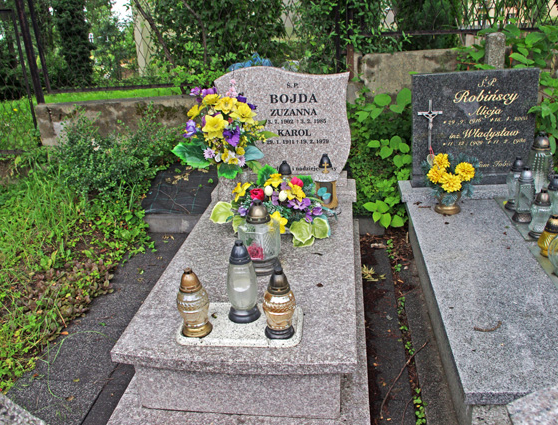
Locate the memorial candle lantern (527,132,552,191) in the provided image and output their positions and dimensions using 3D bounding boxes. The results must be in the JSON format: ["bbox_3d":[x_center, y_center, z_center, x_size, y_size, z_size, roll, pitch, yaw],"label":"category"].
[{"bbox_3d":[1.402,-0.214,2.563,0.128,0.370,0.128,0,23,8],"label":"memorial candle lantern"}]

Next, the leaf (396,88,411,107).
[{"bbox_3d":[0.847,-0.780,3.250,0.115,0.120,0.050,-1,20,9],"label":"leaf"}]

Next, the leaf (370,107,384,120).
[{"bbox_3d":[0.613,-0.619,2.997,0.085,0.055,0.075,0,23,8],"label":"leaf"}]

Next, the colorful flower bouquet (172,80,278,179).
[{"bbox_3d":[-0.311,-0.482,2.790,0.600,0.570,0.420,0,20,8],"label":"colorful flower bouquet"}]

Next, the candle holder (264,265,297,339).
[{"bbox_3d":[-0.004,0.314,1.669,0.110,0.279,0.110,0,23,8],"label":"candle holder"}]

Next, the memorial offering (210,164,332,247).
[{"bbox_3d":[-0.028,-0.035,2.377,0.570,0.290,0.400,0,22,8],"label":"memorial offering"}]

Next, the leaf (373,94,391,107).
[{"bbox_3d":[0.702,-0.759,3.250,0.120,0.080,0.060,-1,20,9],"label":"leaf"}]

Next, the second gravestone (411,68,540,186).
[{"bbox_3d":[1.165,-0.501,2.905,0.725,0.670,0.080,-2,11,3],"label":"second gravestone"}]

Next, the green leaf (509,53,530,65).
[{"bbox_3d":[1.706,-1.092,3.400,0.140,0.085,0.060,-1,20,9],"label":"green leaf"}]

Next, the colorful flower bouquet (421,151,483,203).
[{"bbox_3d":[0.912,-0.186,2.559,0.290,0.260,0.230,0,23,8],"label":"colorful flower bouquet"}]

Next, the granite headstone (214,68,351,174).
[{"bbox_3d":[0.029,-0.539,2.846,0.793,0.631,0.075,0,22,8],"label":"granite headstone"}]

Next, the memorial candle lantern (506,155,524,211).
[{"bbox_3d":[1.270,-0.159,2.571,0.100,0.288,0.100,0,23,8],"label":"memorial candle lantern"}]

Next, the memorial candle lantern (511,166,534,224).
[{"bbox_3d":[1.288,-0.095,2.500,0.096,0.290,0.096,0,21,8],"label":"memorial candle lantern"}]

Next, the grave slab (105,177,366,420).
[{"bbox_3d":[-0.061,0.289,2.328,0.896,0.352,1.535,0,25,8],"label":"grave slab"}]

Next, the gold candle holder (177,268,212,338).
[{"bbox_3d":[-0.303,0.312,1.704,0.113,0.241,0.113,0,21,8],"label":"gold candle holder"}]

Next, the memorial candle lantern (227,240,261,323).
[{"bbox_3d":[-0.135,0.238,1.716,0.120,0.305,0.120,0,22,8],"label":"memorial candle lantern"}]

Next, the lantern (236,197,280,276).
[{"bbox_3d":[-0.085,0.101,2.107,0.183,0.318,0.180,3,22,17],"label":"lantern"}]

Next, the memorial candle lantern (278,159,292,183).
[{"bbox_3d":[0.029,-0.158,2.760,0.100,0.285,0.100,0,23,8],"label":"memorial candle lantern"}]

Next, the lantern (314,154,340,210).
[{"bbox_3d":[0.276,-0.177,2.731,0.135,0.318,0.130,0,23,8],"label":"lantern"}]

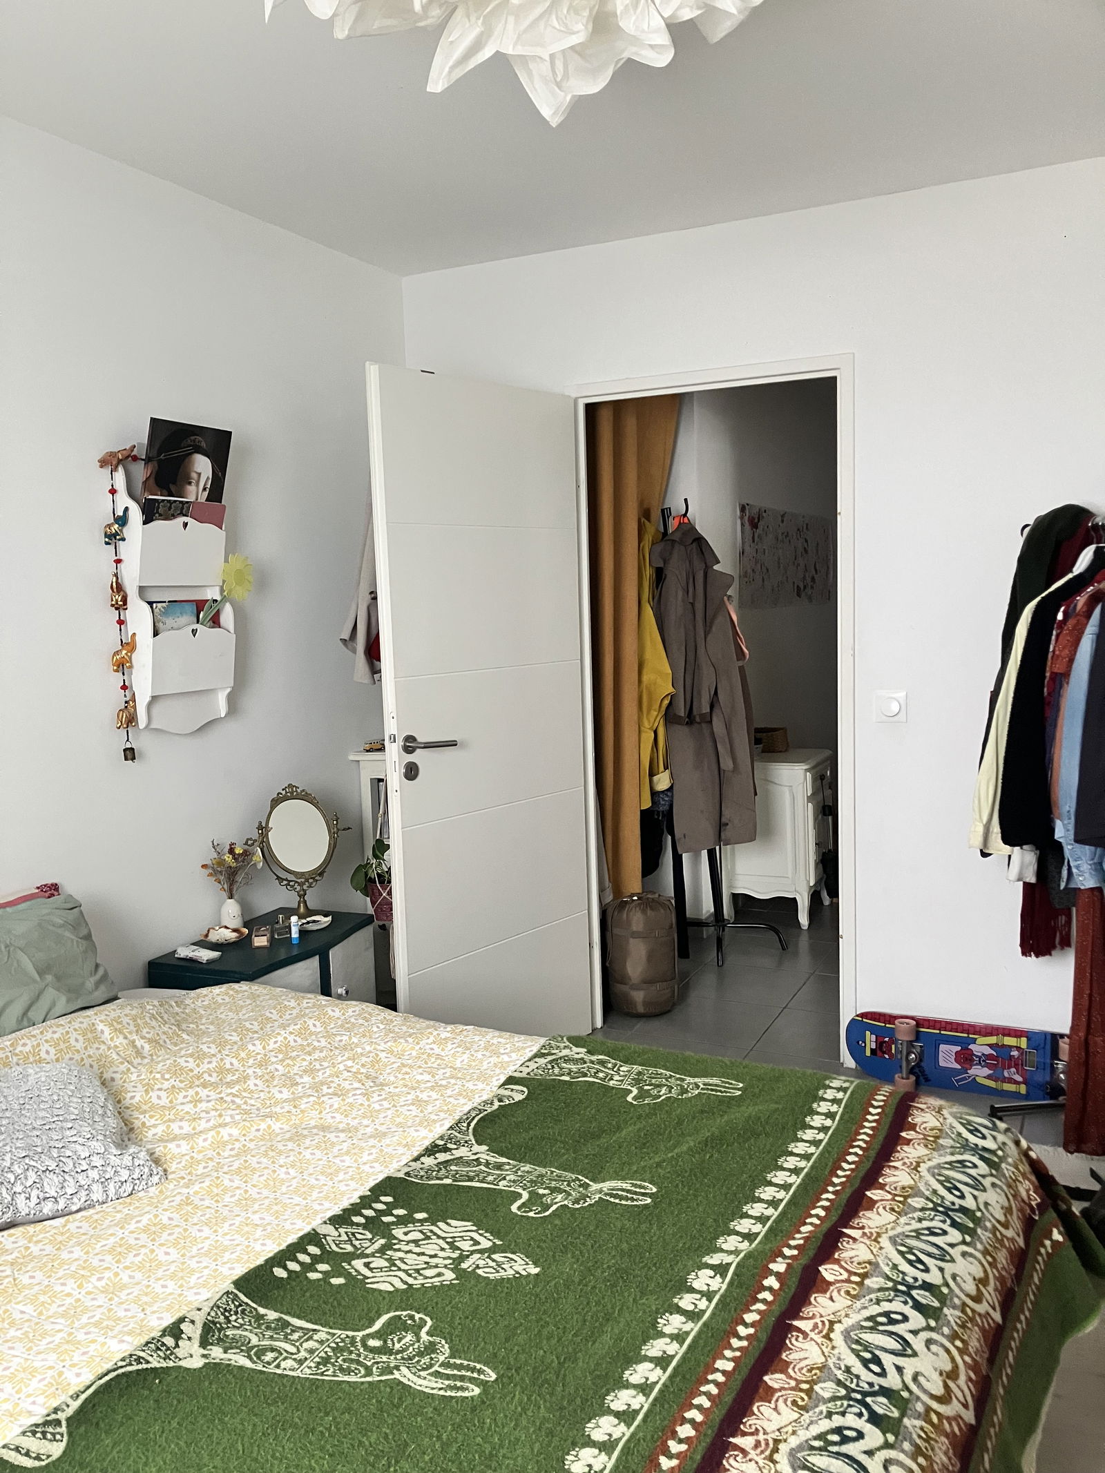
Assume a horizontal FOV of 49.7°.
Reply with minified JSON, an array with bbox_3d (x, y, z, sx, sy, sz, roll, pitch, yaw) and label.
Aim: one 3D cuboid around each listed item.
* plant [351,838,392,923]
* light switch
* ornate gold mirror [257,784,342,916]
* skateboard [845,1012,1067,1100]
[{"bbox_3d":[-0.489,0.428,3.528,0.200,0.250,0.180,-3,7,-13],"label":"plant"},{"bbox_3d":[0.961,-0.084,3.381,0.086,0.086,0.024,1,8,26],"label":"light switch"},{"bbox_3d":[-0.696,0.323,3.272,0.228,0.372,0.115,-4,7,-19],"label":"ornate gold mirror"},{"bbox_3d":[1.216,0.907,3.325,0.790,0.205,0.135,1,8,26],"label":"skateboard"}]

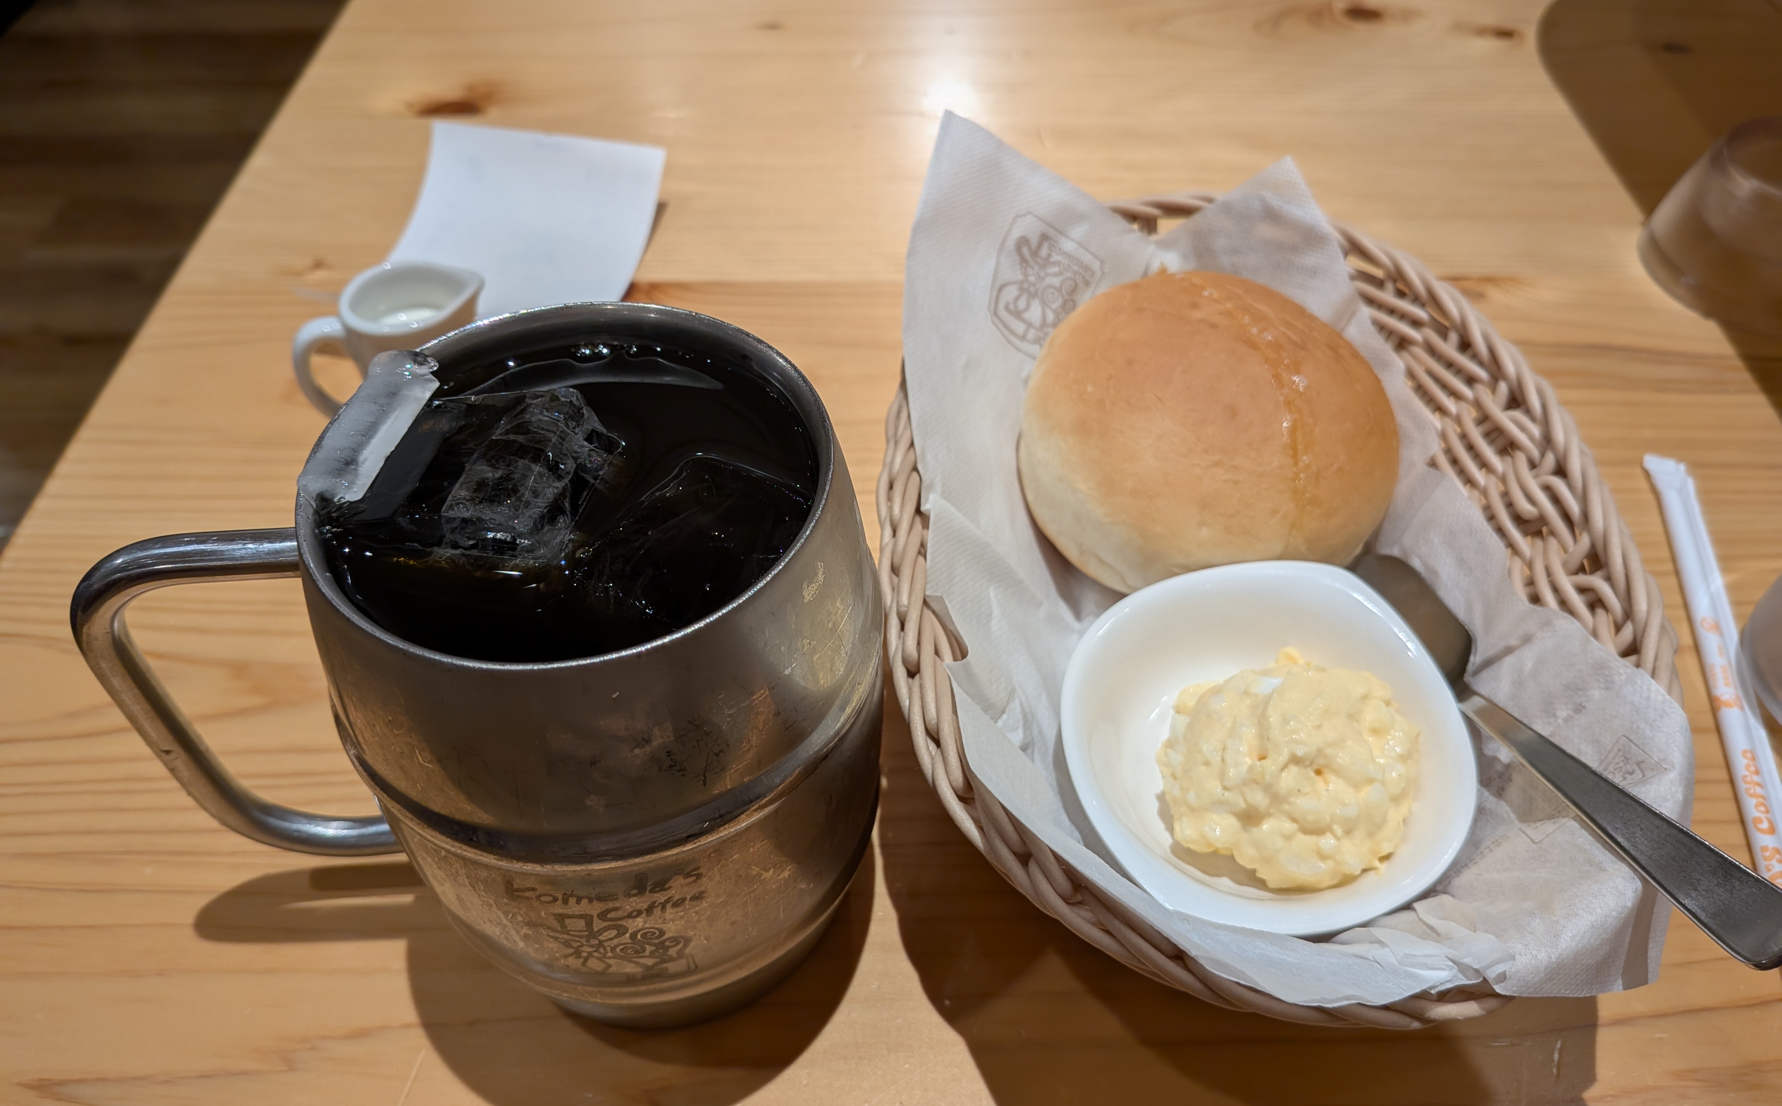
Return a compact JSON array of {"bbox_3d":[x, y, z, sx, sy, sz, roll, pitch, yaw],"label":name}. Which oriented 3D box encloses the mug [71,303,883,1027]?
[{"bbox_3d":[-0.066,0.028,0.233,0.132,0.122,0.096,-3,48,-2],"label":"mug"}]

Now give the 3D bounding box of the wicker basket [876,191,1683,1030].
[{"bbox_3d":[0.078,0.005,0.293,0.161,0.062,0.236,1,48,2],"label":"wicker basket"}]

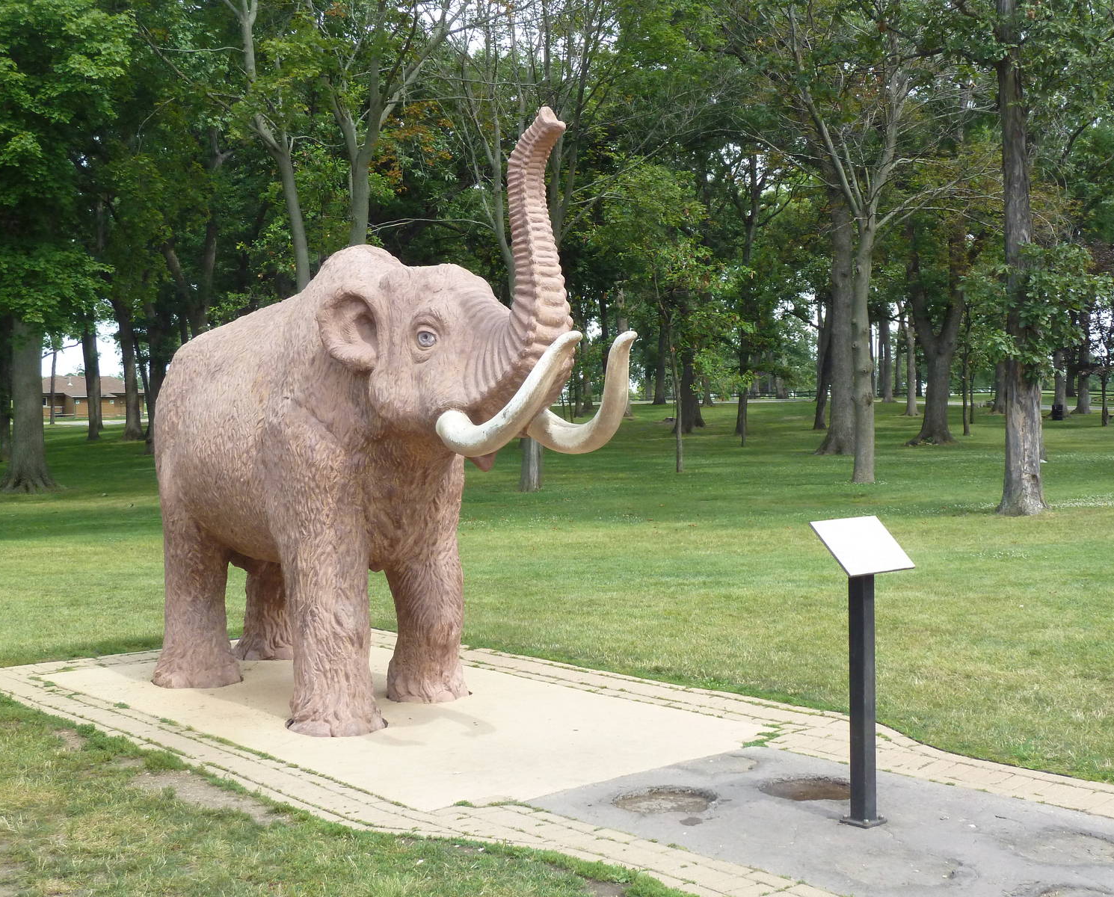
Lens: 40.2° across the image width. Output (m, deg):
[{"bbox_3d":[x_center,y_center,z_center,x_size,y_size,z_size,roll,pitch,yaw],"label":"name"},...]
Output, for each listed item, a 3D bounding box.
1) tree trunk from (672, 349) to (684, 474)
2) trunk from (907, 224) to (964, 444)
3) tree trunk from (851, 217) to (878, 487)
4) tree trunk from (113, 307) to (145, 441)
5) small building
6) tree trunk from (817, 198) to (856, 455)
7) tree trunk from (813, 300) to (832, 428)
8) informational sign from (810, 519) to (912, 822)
[{"bbox_3d":[2.765,-0.872,34.600,0.255,2.827,0.181,-1,2,5],"label":"tree trunk"},{"bbox_3d":[13.334,-4.028,53.500,1.973,7.690,1.447,0,2,14],"label":"trunk"},{"bbox_3d":[6.037,-1.907,29.900,0.496,5.133,0.423,0,2,11],"label":"tree trunk"},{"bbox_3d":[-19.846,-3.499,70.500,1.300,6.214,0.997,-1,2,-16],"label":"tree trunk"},{"bbox_3d":[-56.882,-6.152,182.000,13.800,4.978,7.600,-2,2,-41],"label":"small building"},{"bbox_3d":[8.256,-3.668,44.700,1.181,7.633,1.044,0,2,10],"label":"tree trunk"},{"bbox_3d":[13.248,-4.269,75.500,1.021,6.632,0.789,0,2,10],"label":"tree trunk"},{"bbox_3d":[1.234,0.888,6.074,0.418,1.203,0.210,-2,2,-41],"label":"informational sign"}]

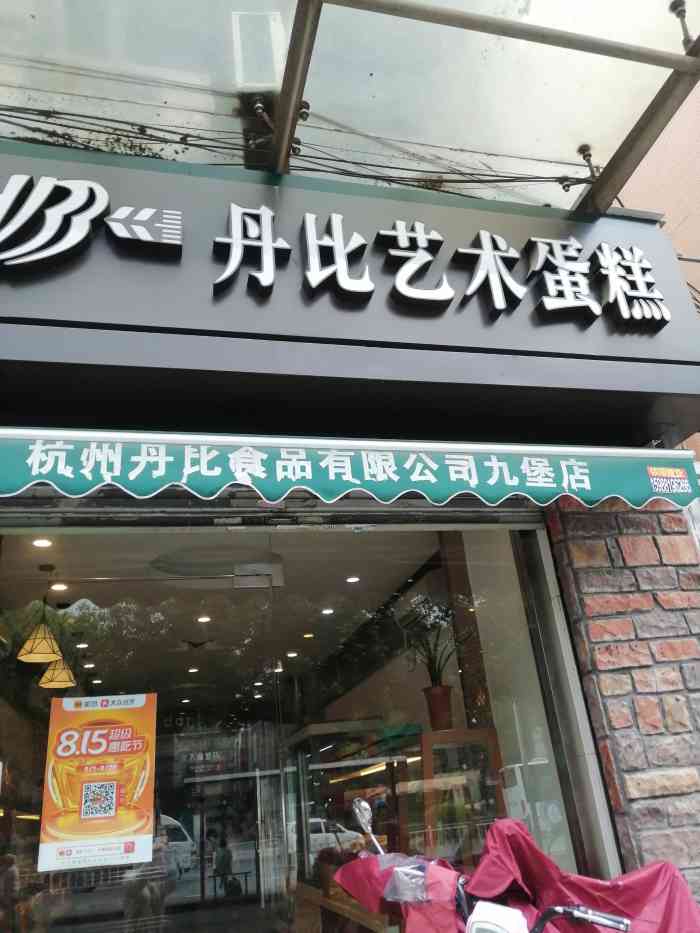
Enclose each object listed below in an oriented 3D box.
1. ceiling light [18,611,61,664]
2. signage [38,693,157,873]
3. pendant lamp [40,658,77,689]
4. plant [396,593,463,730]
[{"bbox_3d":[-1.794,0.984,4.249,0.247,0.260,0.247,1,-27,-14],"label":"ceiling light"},{"bbox_3d":[-0.952,1.190,2.787,0.396,0.604,0.010,1,-27,-14],"label":"signage"},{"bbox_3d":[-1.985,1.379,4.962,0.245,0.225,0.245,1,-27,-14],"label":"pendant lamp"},{"bbox_3d":[0.472,1.144,4.268,0.400,0.780,0.400,1,-27,-14],"label":"plant"}]

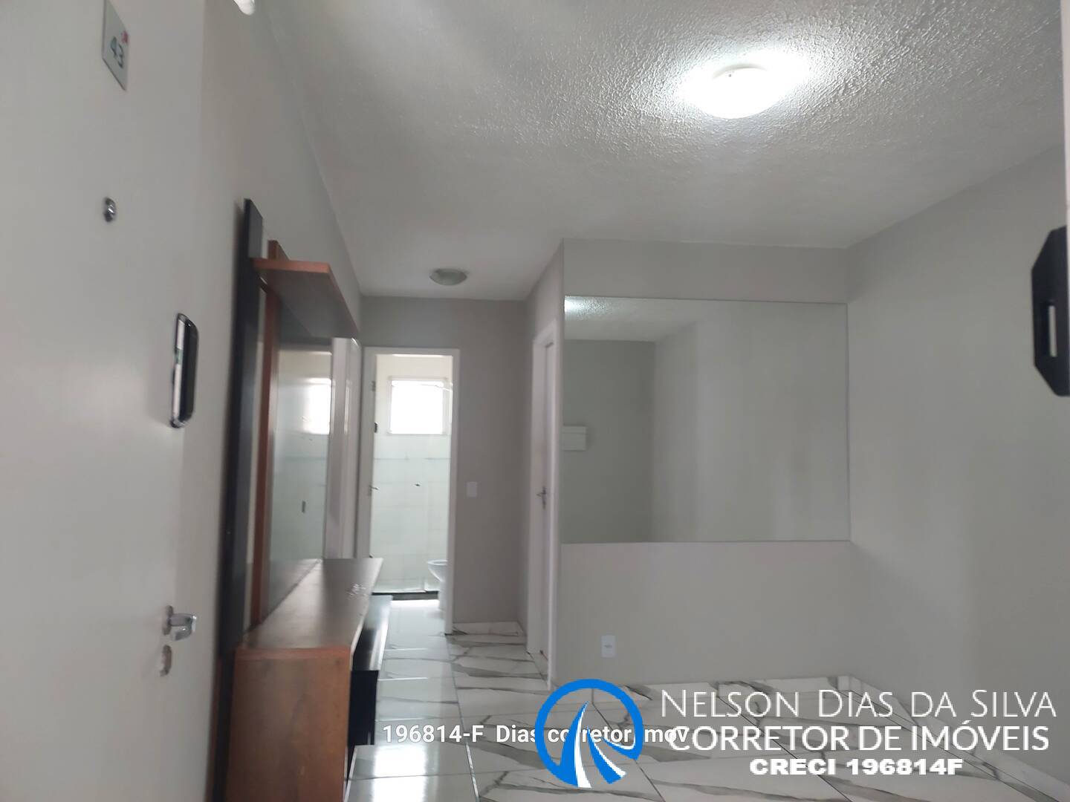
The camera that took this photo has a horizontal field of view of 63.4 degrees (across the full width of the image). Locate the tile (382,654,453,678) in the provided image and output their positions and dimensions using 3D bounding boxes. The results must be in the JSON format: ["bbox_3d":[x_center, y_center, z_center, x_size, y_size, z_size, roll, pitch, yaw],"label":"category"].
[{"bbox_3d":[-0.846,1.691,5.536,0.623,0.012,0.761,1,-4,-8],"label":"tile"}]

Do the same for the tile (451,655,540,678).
[{"bbox_3d":[-0.249,1.696,5.606,0.578,0.012,0.761,1,-4,-8],"label":"tile"}]

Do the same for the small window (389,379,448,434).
[{"bbox_3d":[-1.178,0.059,8.773,0.600,0.570,0.090,1,-4,-8],"label":"small window"}]

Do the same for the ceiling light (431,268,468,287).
[{"bbox_3d":[-0.565,-0.804,5.706,0.255,0.090,0.255,1,-4,-8],"label":"ceiling light"}]

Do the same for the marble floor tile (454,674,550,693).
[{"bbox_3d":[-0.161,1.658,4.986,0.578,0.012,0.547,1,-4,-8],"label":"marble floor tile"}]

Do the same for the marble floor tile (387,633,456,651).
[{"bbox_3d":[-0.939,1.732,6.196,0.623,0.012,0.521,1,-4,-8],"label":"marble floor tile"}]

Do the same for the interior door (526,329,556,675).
[{"bbox_3d":[0.074,0.635,5.536,0.090,2.100,0.820,1,-4,-8],"label":"interior door"}]

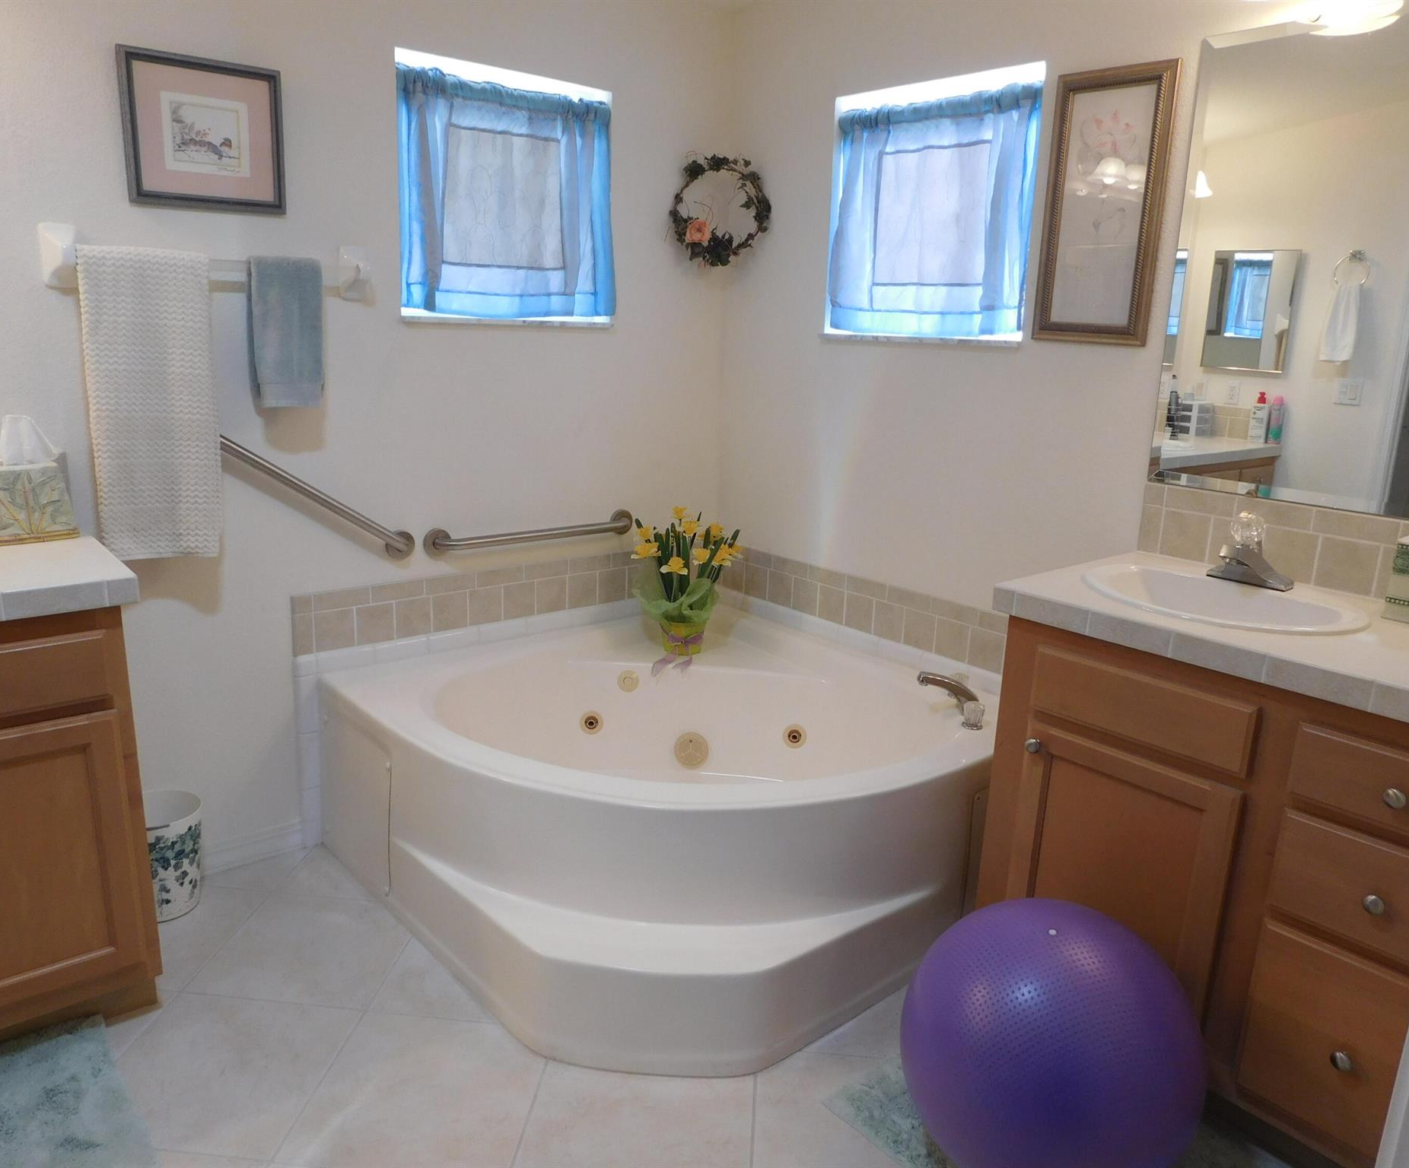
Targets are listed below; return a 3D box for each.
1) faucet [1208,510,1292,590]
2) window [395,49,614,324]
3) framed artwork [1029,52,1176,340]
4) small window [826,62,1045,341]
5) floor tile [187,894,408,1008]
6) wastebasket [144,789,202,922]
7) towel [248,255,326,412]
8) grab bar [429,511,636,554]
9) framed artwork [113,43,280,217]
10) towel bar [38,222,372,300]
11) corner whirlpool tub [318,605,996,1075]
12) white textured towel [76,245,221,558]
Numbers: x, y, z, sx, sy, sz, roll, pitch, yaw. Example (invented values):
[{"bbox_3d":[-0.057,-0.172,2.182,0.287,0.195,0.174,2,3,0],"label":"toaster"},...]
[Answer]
[{"bbox_3d":[1.071,-0.068,2.051,0.160,0.150,0.158,-10,19,-39],"label":"faucet"},{"bbox_3d":[-0.509,-1.025,2.785,0.637,0.577,0.060,-10,18,-39],"label":"window"},{"bbox_3d":[0.883,-0.830,2.296,0.027,0.580,0.284,-10,19,-39],"label":"framed artwork"},{"bbox_3d":[0.573,-0.952,2.700,0.060,0.577,0.632,-10,18,-39],"label":"small window"},{"bbox_3d":[-0.877,0.821,2.323,0.397,0.010,0.397,3,14,4],"label":"floor tile"},{"bbox_3d":[-1.276,0.644,2.412,0.211,0.253,0.211,-10,18,-39],"label":"wastebasket"},{"bbox_3d":[-0.963,-0.584,2.395,0.153,0.336,0.055,-10,18,-39],"label":"towel"},{"bbox_3d":[-0.469,-0.148,2.980,0.692,0.080,0.078,-10,19,-39],"label":"grab bar"},{"bbox_3d":[-1.079,-0.970,2.239,0.326,0.304,0.025,-10,19,-39],"label":"framed artwork"},{"bbox_3d":[-1.065,-0.706,2.293,0.690,0.123,0.080,-10,19,-39],"label":"towel bar"},{"bbox_3d":[-0.058,0.512,2.651,1.365,0.487,1.375,-10,18,-39],"label":"corner whirlpool tub"},{"bbox_3d":[-1.192,-0.382,2.252,0.246,0.663,0.060,-10,18,-39],"label":"white textured towel"}]

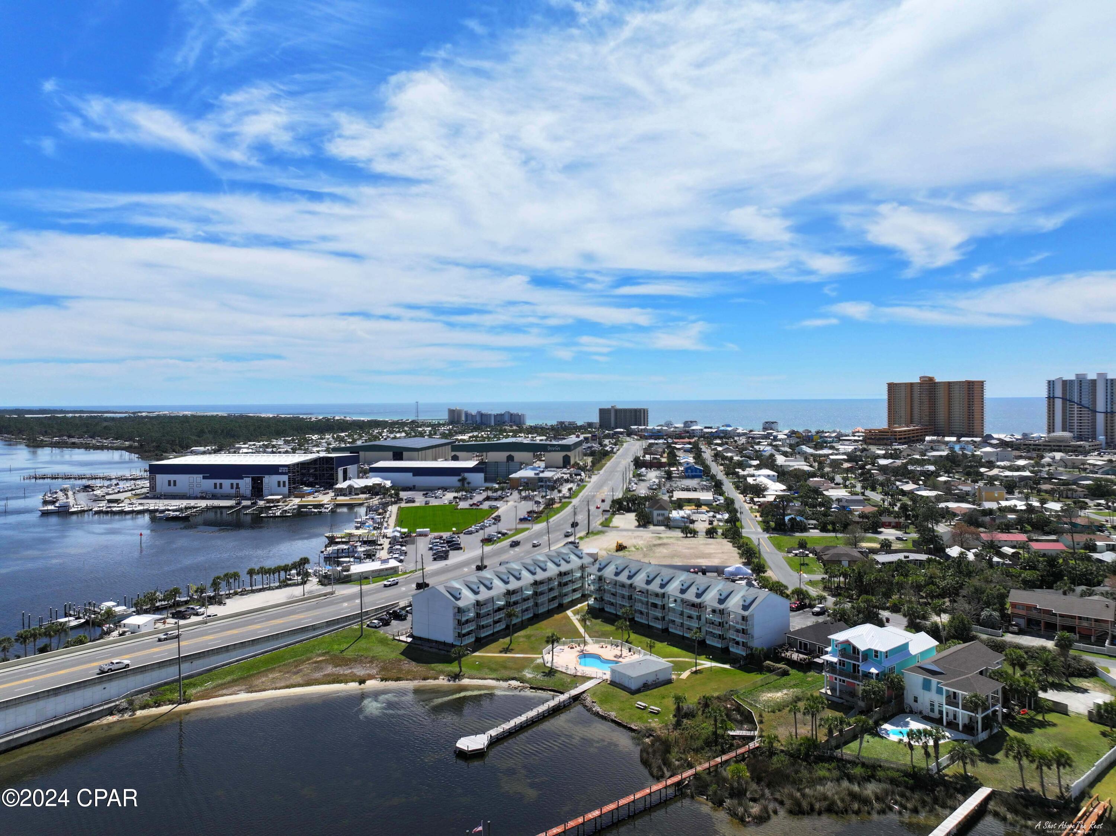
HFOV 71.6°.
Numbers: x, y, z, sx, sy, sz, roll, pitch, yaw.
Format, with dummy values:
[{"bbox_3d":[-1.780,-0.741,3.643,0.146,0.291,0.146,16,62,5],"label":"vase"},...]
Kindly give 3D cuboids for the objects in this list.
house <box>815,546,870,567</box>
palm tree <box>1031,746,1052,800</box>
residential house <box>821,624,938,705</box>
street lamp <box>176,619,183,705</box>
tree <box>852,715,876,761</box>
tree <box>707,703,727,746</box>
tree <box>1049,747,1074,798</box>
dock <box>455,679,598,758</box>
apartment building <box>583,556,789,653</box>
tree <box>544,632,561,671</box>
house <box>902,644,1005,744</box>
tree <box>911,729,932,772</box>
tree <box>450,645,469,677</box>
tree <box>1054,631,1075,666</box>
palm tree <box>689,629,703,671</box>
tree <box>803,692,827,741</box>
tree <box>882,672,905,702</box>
[{"bbox_3d":[94.460,45.282,256.253,13.800,5.600,17.000,0,1,11],"label":"house"},{"bbox_3d":[65.640,48.020,104.720,2.980,6.820,2.980,-1,1,0],"label":"palm tree"},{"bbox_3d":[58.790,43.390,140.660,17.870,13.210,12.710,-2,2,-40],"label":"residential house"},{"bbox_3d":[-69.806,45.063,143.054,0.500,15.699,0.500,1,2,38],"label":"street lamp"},{"bbox_3d":[45.840,48.080,116.680,3.700,6.060,3.700,-1,1,0],"label":"tree"},{"bbox_3d":[25.370,49.021,123.679,3.100,6.829,3.100,0,1,0],"label":"tree"},{"bbox_3d":[69.595,48.865,106.746,3.200,6.876,3.200,0,1,0],"label":"tree"},{"bbox_3d":[-3.517,52.314,137.877,5.500,1.900,37.500,1,2,39],"label":"dock"},{"bbox_3d":[29.753,43.756,187.647,15.200,13.300,52.050,-2,2,-38],"label":"apartment building"},{"bbox_3d":[-1.247,49.864,165.027,3.351,8.004,3.351,-1,1,0],"label":"tree"},{"bbox_3d":[71.200,45.980,134.150,22.340,8.540,14.100,-2,2,-38],"label":"house"},{"bbox_3d":[54.316,49.242,114.398,2.800,6.387,2.800,0,1,0],"label":"tree"},{"bbox_3d":[-19.490,48.300,154.500,3.720,5.300,3.720,-1,1,0],"label":"tree"},{"bbox_3d":[102.513,48.175,156.028,3.962,9.926,3.962,-1,1,0],"label":"tree"},{"bbox_3d":[29.139,49.046,163.170,2.854,9.174,2.854,-1,1,0],"label":"palm tree"},{"bbox_3d":[40.630,47.480,122.100,3.540,7.480,3.540,-1,1,0],"label":"tree"},{"bbox_3d":[61.727,50.386,142.182,4.171,6.954,4.171,-1,1,0],"label":"tree"}]

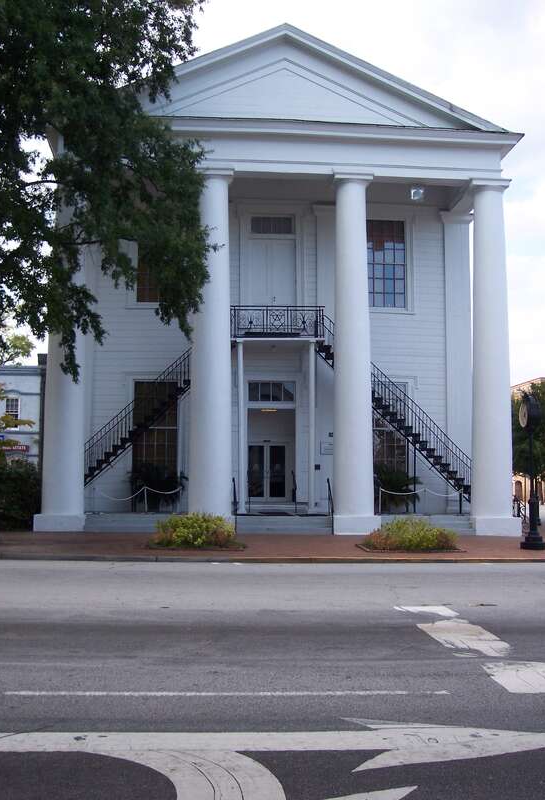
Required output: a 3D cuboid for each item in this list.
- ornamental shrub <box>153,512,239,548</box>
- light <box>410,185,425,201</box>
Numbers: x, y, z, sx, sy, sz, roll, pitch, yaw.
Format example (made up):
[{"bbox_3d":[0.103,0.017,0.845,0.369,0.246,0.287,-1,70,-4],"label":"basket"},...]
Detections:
[{"bbox_3d":[-1.727,2.922,19.811,2.067,0.768,1.722,1,-6,-5],"label":"ornamental shrub"},{"bbox_3d":[4.608,-6.604,27.868,0.443,0.443,0.374,1,-6,-5],"label":"light"}]

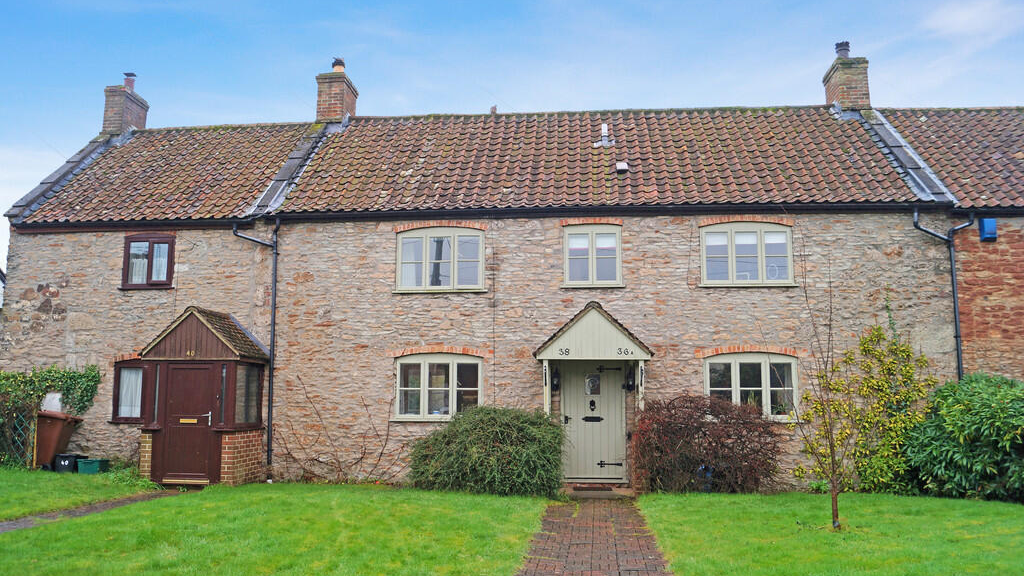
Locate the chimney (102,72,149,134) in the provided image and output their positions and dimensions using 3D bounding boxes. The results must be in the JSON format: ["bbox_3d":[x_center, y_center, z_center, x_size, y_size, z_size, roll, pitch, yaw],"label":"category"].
[{"bbox_3d":[-8.413,-3.954,16.714,0.489,1.507,0.930,-1,-7,5],"label":"chimney"}]

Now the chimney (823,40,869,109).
[{"bbox_3d":[6.875,-4.293,15.764,0.615,1.620,0.950,-1,-7,5],"label":"chimney"}]

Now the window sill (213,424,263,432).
[{"bbox_3d":[-4.354,2.246,12.283,0.381,0.070,1.090,-1,-7,5],"label":"window sill"}]

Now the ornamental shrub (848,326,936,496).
[{"bbox_3d":[5.670,1.783,11.437,1.140,2.452,0.620,-1,-7,5],"label":"ornamental shrub"}]

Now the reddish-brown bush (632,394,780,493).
[{"bbox_3d":[2.911,2.321,11.668,2.120,1.389,1.350,-1,-7,3],"label":"reddish-brown bush"}]

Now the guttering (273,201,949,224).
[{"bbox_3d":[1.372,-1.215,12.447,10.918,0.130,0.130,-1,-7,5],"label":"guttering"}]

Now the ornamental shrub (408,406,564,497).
[{"bbox_3d":[-0.399,2.458,11.792,2.405,1.258,1.450,-1,-7,3],"label":"ornamental shrub"}]

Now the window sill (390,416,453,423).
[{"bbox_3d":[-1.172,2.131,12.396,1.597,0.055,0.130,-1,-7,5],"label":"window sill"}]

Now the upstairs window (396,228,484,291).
[{"bbox_3d":[-1.182,-0.478,12.733,1.478,1.052,0.100,-1,-7,5],"label":"upstairs window"}]

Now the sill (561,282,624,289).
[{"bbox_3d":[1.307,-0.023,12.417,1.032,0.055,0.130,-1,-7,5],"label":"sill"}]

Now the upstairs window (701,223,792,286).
[{"bbox_3d":[3.912,-0.559,12.748,1.505,1.076,0.120,-1,-7,3],"label":"upstairs window"}]

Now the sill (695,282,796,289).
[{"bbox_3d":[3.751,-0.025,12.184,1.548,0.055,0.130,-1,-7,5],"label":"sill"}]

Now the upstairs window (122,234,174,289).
[{"bbox_3d":[-6.348,-0.460,13.393,0.952,0.963,0.120,-1,-7,5],"label":"upstairs window"}]

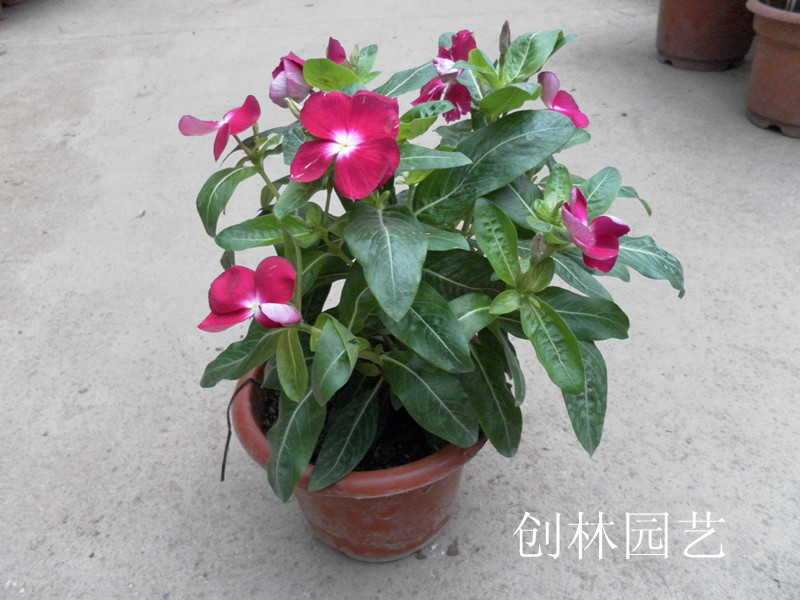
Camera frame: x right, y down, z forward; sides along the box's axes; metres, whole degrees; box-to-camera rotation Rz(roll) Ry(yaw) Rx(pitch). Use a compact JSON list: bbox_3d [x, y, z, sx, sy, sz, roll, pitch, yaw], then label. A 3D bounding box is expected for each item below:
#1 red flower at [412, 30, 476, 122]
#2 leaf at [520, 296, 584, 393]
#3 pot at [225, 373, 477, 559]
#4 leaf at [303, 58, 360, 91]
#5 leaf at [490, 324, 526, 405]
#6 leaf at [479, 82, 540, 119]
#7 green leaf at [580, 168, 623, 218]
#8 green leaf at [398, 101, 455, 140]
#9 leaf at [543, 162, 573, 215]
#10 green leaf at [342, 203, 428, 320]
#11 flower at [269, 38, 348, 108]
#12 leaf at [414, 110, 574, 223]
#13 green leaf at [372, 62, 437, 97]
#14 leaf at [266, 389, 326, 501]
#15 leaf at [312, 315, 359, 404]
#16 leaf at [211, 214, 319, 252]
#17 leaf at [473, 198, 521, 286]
[{"bbox_3d":[0.027,-0.131,0.380,0.037,0.052,0.028,6,0,27],"label":"red flower"},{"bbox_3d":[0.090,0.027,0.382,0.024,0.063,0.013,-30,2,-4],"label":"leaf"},{"bbox_3d":[-0.015,0.097,0.452,0.176,0.121,0.176,-3,36,2],"label":"pot"},{"bbox_3d":[-0.035,-0.119,0.340,0.032,0.017,0.007,7,35,-19],"label":"leaf"},{"bbox_3d":[0.059,0.034,0.355,0.011,0.054,0.015,-11,17,31],"label":"leaf"},{"bbox_3d":[0.051,-0.091,0.294,0.022,0.029,0.011,-15,81,-33],"label":"leaf"},{"bbox_3d":[0.106,-0.058,0.347,0.021,0.007,0.035,34,73,30],"label":"green leaf"},{"bbox_3d":[0.013,-0.089,0.322,0.031,0.011,0.018,-23,72,5],"label":"green leaf"},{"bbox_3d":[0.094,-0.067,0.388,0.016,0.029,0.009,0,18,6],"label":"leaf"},{"bbox_3d":[-0.005,-0.017,0.285,0.036,0.016,0.059,-7,62,-3],"label":"green leaf"},{"bbox_3d":[-0.050,-0.123,0.351,0.041,0.023,0.041,-21,49,13],"label":"flower"},{"bbox_3d":[0.049,-0.069,0.335,0.097,0.018,0.041,-31,55,-2],"label":"leaf"},{"bbox_3d":[0.003,-0.103,0.308,0.038,0.011,0.018,-30,65,-7],"label":"green leaf"},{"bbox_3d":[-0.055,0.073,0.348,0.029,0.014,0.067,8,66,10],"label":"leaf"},{"bbox_3d":[-0.033,0.031,0.330,0.023,0.015,0.044,10,77,10],"label":"leaf"},{"bbox_3d":[-0.070,-0.035,0.340,0.053,0.012,0.022,-6,53,-11],"label":"leaf"},{"bbox_3d":[0.045,-0.027,0.299,0.018,0.009,0.046,-19,74,-9],"label":"leaf"}]

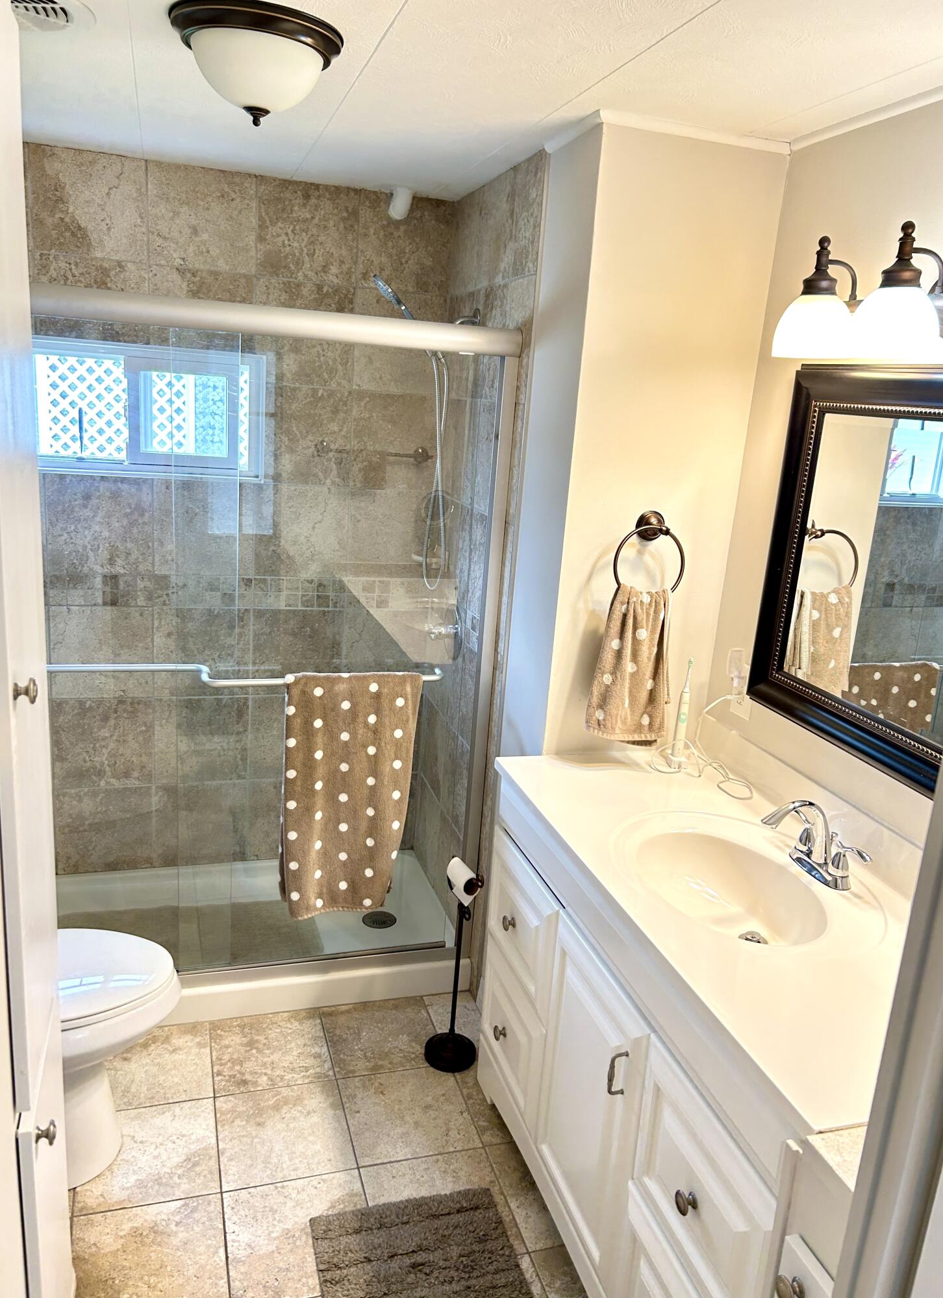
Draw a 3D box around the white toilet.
[{"bbox_3d":[-1.009,0.778,2.172,0.700,0.740,0.430,0,15,-17],"label":"white toilet"}]

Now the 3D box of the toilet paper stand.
[{"bbox_3d":[-0.032,0.828,2.576,0.145,0.580,0.165,0,15,-17],"label":"toilet paper stand"}]

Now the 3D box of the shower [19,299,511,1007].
[{"bbox_3d":[-0.775,0.022,2.806,1.527,1.910,0.735,0,15,-17],"label":"shower"}]

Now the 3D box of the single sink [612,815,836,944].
[{"bbox_3d":[0.467,0.498,1.828,0.310,0.140,0.450,0,15,-17],"label":"single sink"}]

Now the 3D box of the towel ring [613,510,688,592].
[{"bbox_3d":[0.406,-0.218,2.279,0.187,0.202,0.075,0,15,-17],"label":"towel ring"}]

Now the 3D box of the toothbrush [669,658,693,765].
[{"bbox_3d":[0.513,0.152,2.355,0.035,0.260,0.036,8,15,13],"label":"toothbrush"}]

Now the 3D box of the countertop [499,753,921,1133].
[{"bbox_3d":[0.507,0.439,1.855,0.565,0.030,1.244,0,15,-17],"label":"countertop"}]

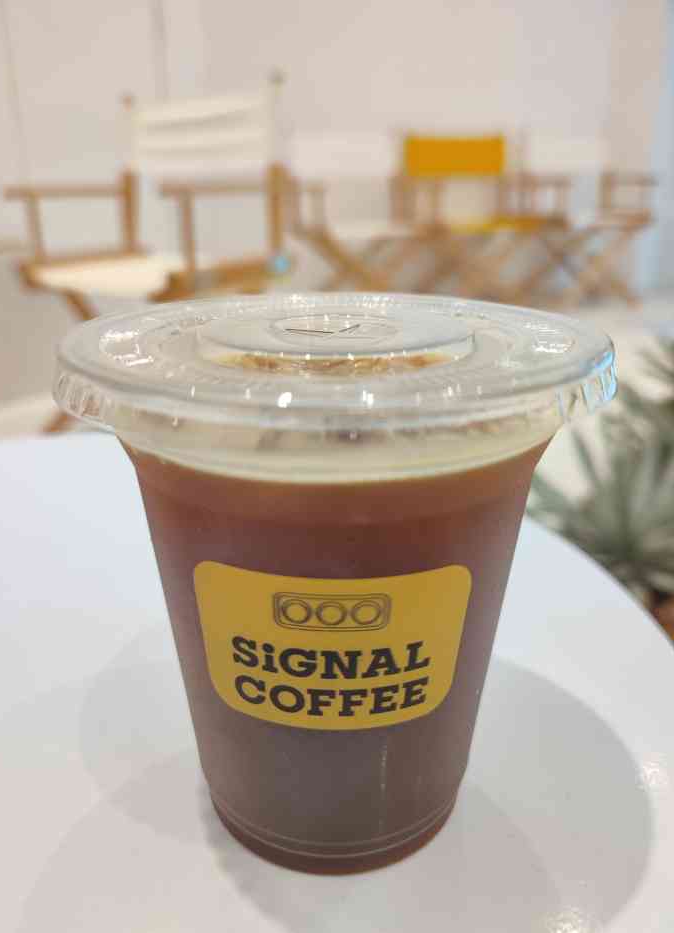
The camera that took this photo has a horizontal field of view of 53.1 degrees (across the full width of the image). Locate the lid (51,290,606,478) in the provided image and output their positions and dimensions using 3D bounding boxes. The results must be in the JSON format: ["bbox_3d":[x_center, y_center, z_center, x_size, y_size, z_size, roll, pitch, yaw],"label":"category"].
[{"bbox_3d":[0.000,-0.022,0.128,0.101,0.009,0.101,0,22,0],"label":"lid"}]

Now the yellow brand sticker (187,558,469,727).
[{"bbox_3d":[-0.001,0.030,0.114,0.046,0.033,0.008,0,26,0],"label":"yellow brand sticker"}]

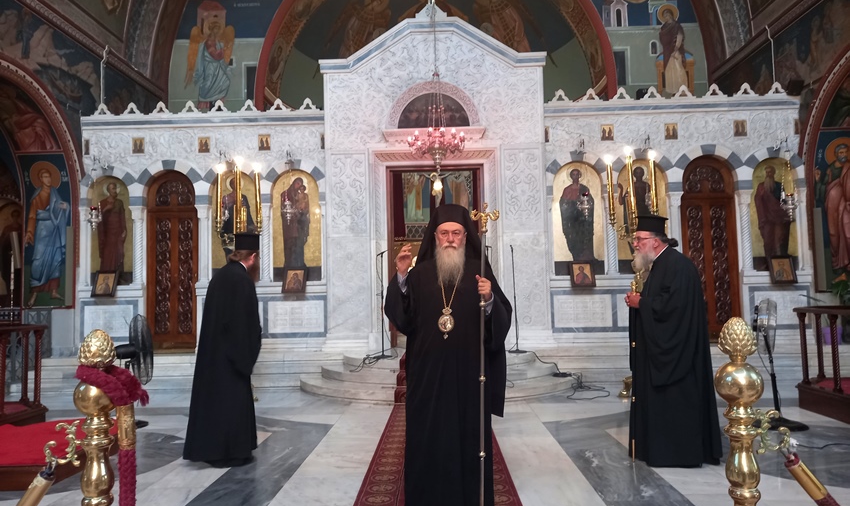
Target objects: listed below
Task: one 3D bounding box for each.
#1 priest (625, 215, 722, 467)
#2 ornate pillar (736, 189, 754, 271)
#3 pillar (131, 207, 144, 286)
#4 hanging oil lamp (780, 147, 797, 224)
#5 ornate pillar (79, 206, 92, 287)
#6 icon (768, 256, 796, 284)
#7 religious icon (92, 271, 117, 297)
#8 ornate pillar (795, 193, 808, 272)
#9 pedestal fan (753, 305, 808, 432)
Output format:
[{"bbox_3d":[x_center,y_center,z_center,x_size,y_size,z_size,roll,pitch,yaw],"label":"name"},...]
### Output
[{"bbox_3d":[1.952,0.646,4.873,0.690,1.902,0.570,-2,-4,8],"label":"priest"},{"bbox_3d":[4.879,-0.336,9.320,0.180,1.233,0.180,-1,-3,1],"label":"ornate pillar"},{"bbox_3d":[-4.449,-0.103,9.536,0.180,1.246,0.180,-1,-3,1],"label":"pillar"},{"bbox_3d":[5.222,-0.970,8.804,0.220,1.070,0.220,-1,-4,1],"label":"hanging oil lamp"},{"bbox_3d":[-5.199,-0.102,9.411,0.190,1.215,0.180,-1,-4,1],"label":"ornate pillar"},{"bbox_3d":[5.256,0.257,9.003,0.345,0.405,0.040,-1,-22,1],"label":"icon"},{"bbox_3d":[-4.828,0.468,9.260,0.340,0.410,0.050,-1,-23,1],"label":"religious icon"},{"bbox_3d":[5.622,-0.327,9.152,0.190,1.205,0.180,-1,-4,1],"label":"ornate pillar"},{"bbox_3d":[3.215,0.997,5.663,0.460,1.180,0.500,-3,-4,30],"label":"pedestal fan"}]

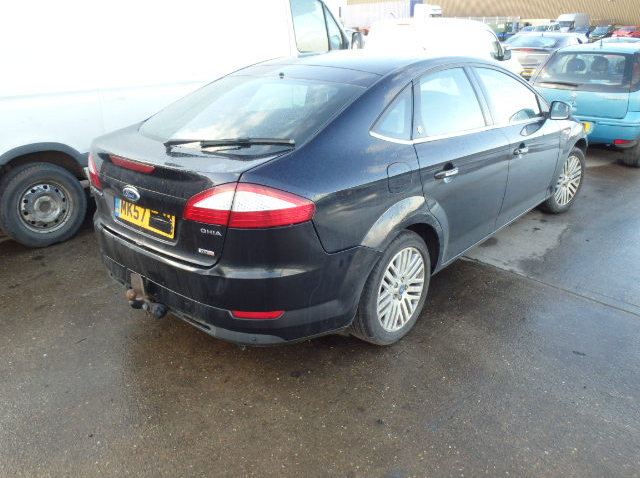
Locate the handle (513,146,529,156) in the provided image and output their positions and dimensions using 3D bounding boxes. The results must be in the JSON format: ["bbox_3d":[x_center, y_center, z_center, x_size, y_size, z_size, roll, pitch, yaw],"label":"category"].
[{"bbox_3d":[1.389,-0.610,3.546,0.055,0.045,0.235,16,27,38],"label":"handle"}]

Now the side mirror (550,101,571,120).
[{"bbox_3d":[1.815,-0.968,3.903,0.170,0.145,0.115,16,27,38],"label":"side mirror"}]

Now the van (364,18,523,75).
[{"bbox_3d":[2.953,-3.768,11.358,1.760,1.870,4.340,14,26,37],"label":"van"}]

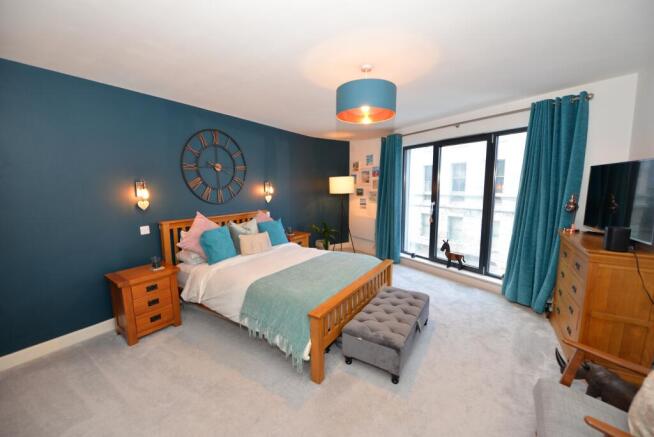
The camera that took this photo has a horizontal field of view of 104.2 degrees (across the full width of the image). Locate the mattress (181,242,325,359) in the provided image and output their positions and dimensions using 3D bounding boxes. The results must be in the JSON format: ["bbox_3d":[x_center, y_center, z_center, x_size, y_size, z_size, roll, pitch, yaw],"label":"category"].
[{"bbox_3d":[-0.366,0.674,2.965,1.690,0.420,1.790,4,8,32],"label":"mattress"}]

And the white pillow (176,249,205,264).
[{"bbox_3d":[-1.353,0.396,3.075,0.470,0.170,0.670,4,8,32],"label":"white pillow"}]

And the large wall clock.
[{"bbox_3d":[-1.482,-0.690,3.483,0.050,1.000,1.000,4,8,32],"label":"large wall clock"}]

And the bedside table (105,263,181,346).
[{"bbox_3d":[-1.847,0.856,2.615,0.402,0.620,0.526,4,8,34],"label":"bedside table"}]

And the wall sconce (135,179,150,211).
[{"bbox_3d":[-2.006,-0.261,2.783,0.140,0.320,0.110,4,8,32],"label":"wall sconce"}]

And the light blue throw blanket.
[{"bbox_3d":[-0.036,0.771,2.766,0.840,0.520,1.740,4,8,32],"label":"light blue throw blanket"}]

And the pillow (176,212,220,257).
[{"bbox_3d":[-1.543,0.220,3.079,0.150,0.440,0.440,-5,-28,27],"label":"pillow"}]

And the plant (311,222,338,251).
[{"bbox_3d":[-0.041,0.454,4.960,0.480,0.700,0.480,-1,7,0],"label":"plant"}]

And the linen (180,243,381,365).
[{"bbox_3d":[-0.366,0.684,2.966,1.690,0.440,1.790,4,8,32],"label":"linen"}]

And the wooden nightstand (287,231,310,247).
[{"bbox_3d":[-0.623,0.579,4.549,0.460,0.590,0.530,4,8,32],"label":"wooden nightstand"}]

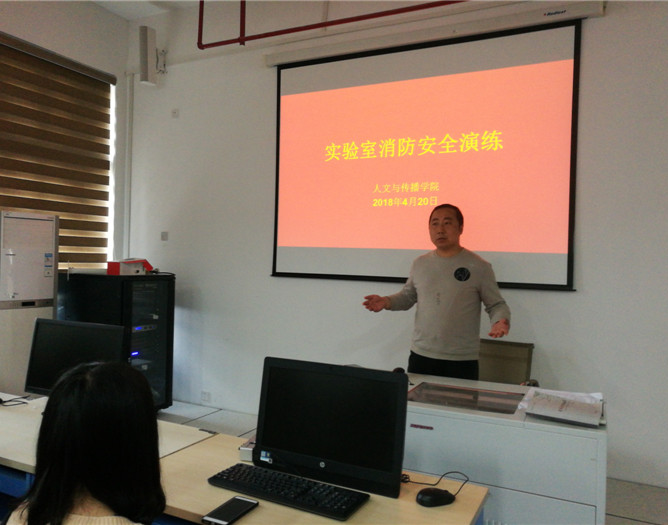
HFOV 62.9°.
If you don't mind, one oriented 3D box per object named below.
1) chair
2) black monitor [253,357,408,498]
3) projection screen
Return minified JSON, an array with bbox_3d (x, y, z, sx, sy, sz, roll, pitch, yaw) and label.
[{"bbox_3d":[0.815,0.947,3.040,0.560,0.970,0.600,2,1,27],"label":"chair"},{"bbox_3d":[-0.006,0.489,1.684,0.490,0.360,0.160,2,1,26],"label":"black monitor"},{"bbox_3d":[0.560,-0.749,4.171,2.390,1.800,0.050,2,1,27],"label":"projection screen"}]

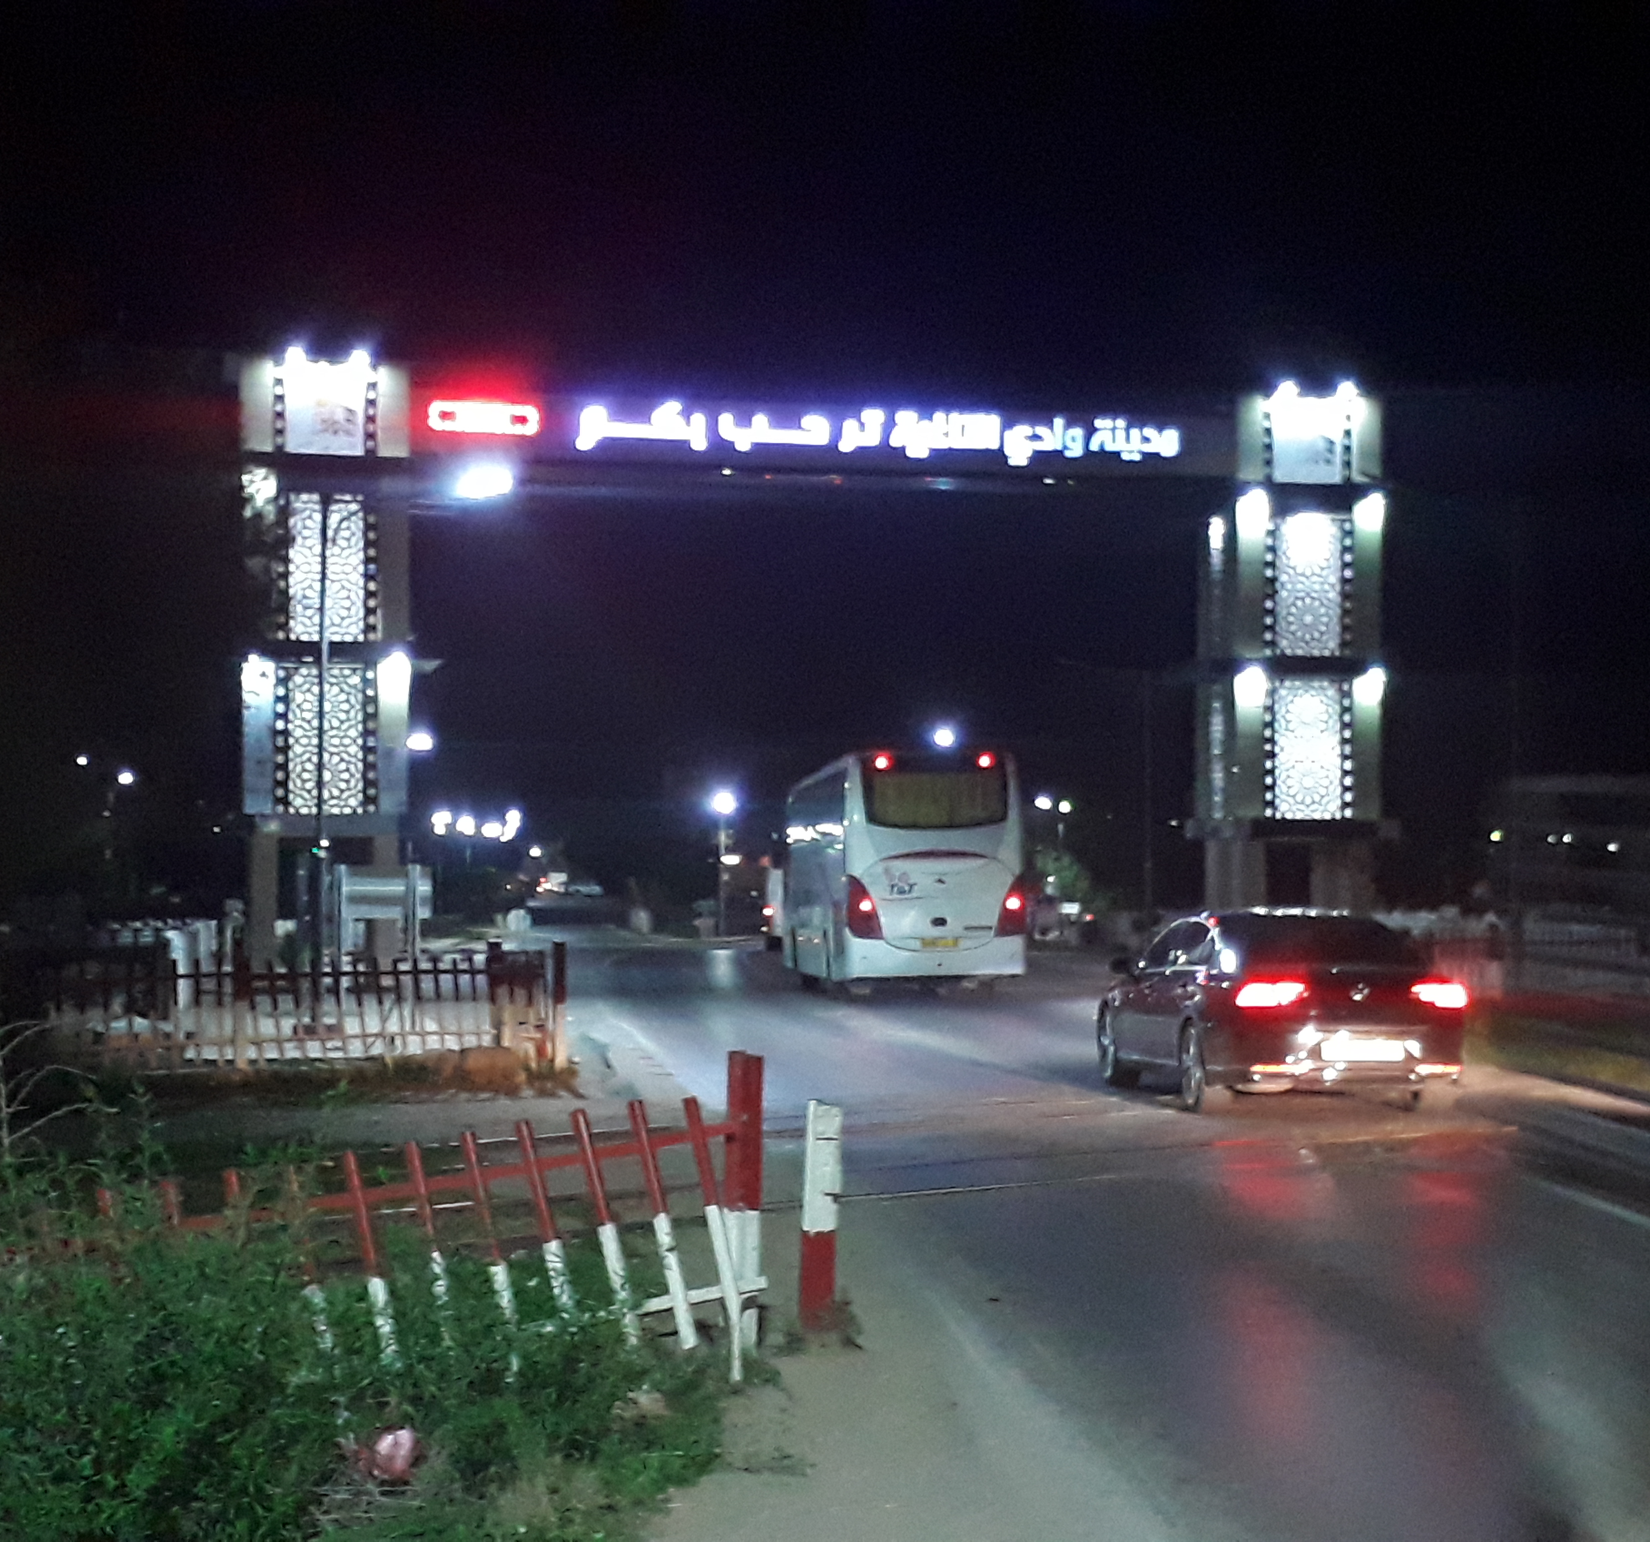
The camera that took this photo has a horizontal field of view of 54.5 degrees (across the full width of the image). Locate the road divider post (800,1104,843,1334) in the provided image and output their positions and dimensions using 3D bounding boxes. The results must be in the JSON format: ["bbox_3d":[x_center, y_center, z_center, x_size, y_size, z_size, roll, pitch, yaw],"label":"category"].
[{"bbox_3d":[-0.014,1.530,5.550,0.120,0.800,0.120,2,-4,-6],"label":"road divider post"}]

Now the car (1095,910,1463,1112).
[{"bbox_3d":[3.695,2.000,13.966,1.860,1.470,4.750,1,-4,-4],"label":"car"}]

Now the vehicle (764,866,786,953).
[{"bbox_3d":[-0.760,3.830,45.600,2.000,2.300,5.300,0,-4,-3],"label":"vehicle"}]

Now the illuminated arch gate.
[{"bbox_3d":[0.000,-1.800,30.800,21.200,11.000,2.600,1,-4,-5],"label":"illuminated arch gate"}]

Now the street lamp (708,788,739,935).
[{"bbox_3d":[-3.180,2.830,50.000,0.700,4.600,0.600,0,-4,0],"label":"street lamp"}]

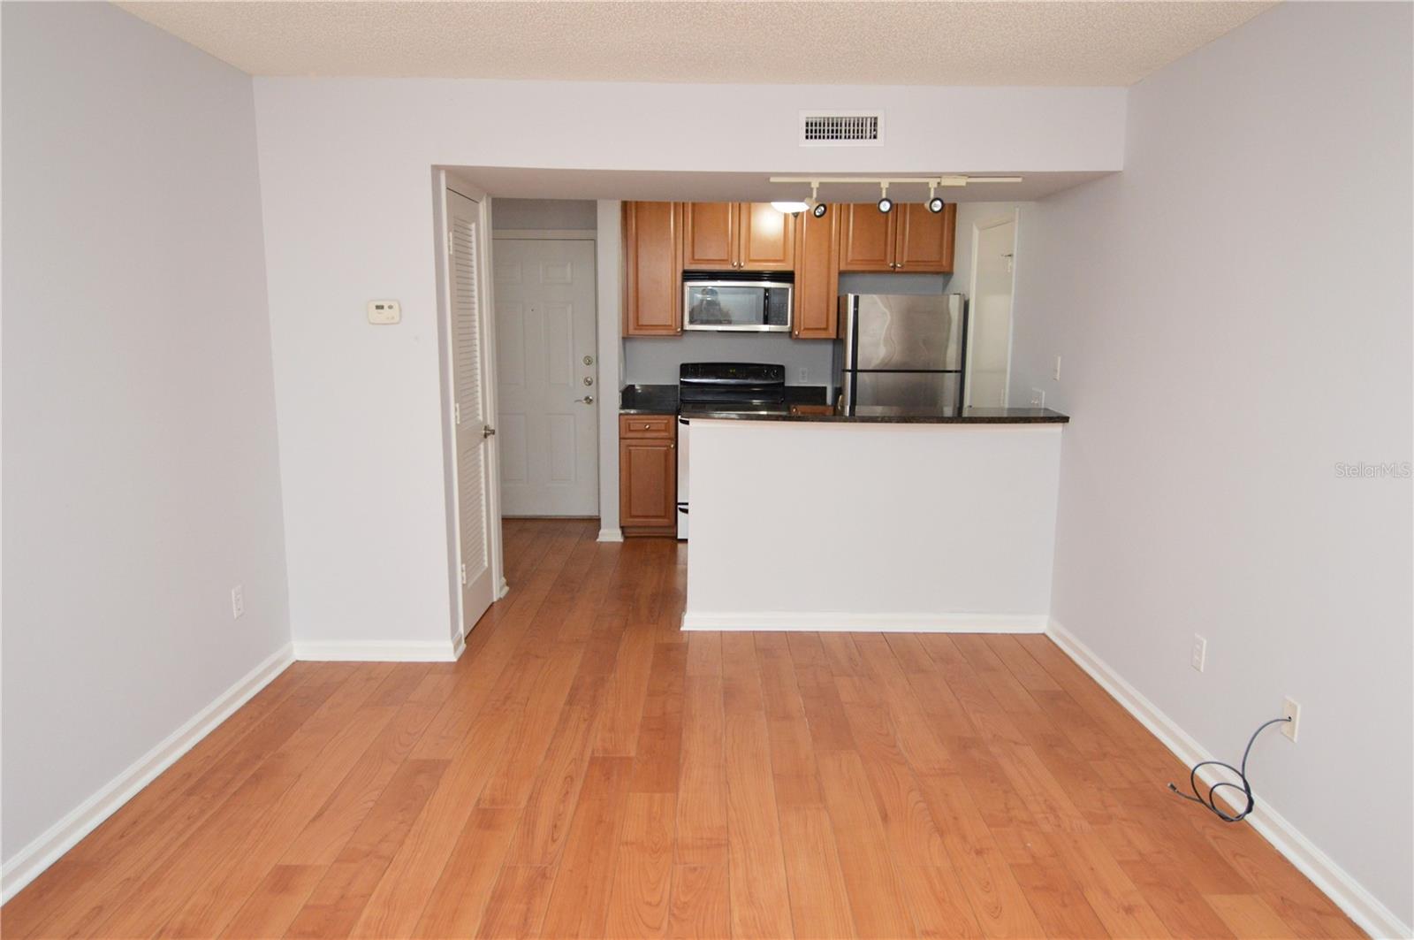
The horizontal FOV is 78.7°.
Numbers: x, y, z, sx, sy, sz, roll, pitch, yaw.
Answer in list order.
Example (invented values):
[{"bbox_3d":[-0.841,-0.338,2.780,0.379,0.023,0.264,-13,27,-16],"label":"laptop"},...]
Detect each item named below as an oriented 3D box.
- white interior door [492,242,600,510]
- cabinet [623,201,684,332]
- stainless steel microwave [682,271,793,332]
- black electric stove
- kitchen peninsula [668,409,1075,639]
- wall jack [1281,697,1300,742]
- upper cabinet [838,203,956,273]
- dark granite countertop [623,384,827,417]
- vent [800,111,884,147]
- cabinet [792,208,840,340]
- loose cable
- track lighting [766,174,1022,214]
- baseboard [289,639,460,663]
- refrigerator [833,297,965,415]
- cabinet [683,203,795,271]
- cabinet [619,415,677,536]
[{"bbox_3d":[-1.256,-0.640,6.362,0.912,2.035,0.045,1,10,0],"label":"white interior door"},{"bbox_3d":[-0.367,-1.463,6.022,0.405,1.040,0.335,1,10,0],"label":"cabinet"},{"bbox_3d":[0.218,-1.183,6.092,0.759,0.407,0.380,0,10,0],"label":"stainless steel microwave"},{"bbox_3d":[0.189,-0.145,6.081,0.757,1.190,0.670,1,10,0],"label":"black electric stove"},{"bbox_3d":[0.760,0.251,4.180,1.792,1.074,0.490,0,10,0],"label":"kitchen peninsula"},{"bbox_3d":[1.653,0.706,2.442,0.008,0.114,0.070,0,10,0],"label":"wall jack"},{"bbox_3d":[1.308,-1.655,6.044,0.784,0.560,0.320,0,10,0],"label":"upper cabinet"},{"bbox_3d":[0.152,-0.484,6.027,1.470,0.147,0.660,1,10,0],"label":"dark granite countertop"},{"bbox_3d":[0.537,-1.351,3.421,0.335,0.135,0.022,1,10,0],"label":"vent"},{"bbox_3d":[0.758,-1.440,6.080,0.312,1.020,0.320,0,10,0],"label":"cabinet"},{"bbox_3d":[1.579,0.871,2.622,0.130,0.400,0.340,1,10,0],"label":"loose cable"},{"bbox_3d":[0.791,-1.145,3.616,1.045,0.165,0.120,1,10,0],"label":"track lighting"},{"bbox_3d":[-1.456,0.794,3.798,0.710,0.096,0.018,1,10,0],"label":"baseboard"},{"bbox_3d":[1.258,-0.357,5.991,0.763,1.658,0.730,1,10,0],"label":"refrigerator"},{"bbox_3d":[0.223,-1.668,6.039,0.759,0.560,0.320,0,10,0],"label":"cabinet"},{"bbox_3d":[-0.400,0.003,6.172,0.381,0.866,0.603,0,10,0],"label":"cabinet"}]

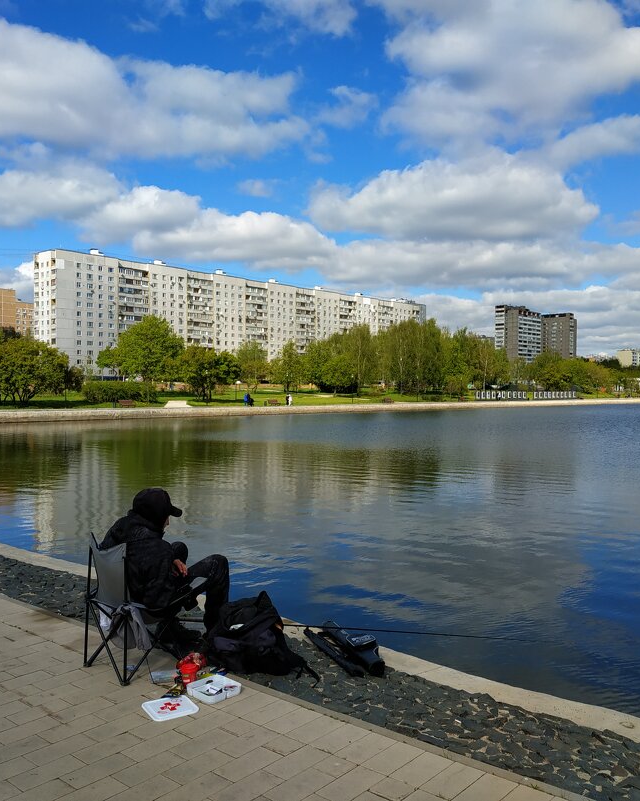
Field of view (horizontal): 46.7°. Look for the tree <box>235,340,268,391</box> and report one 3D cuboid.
[{"bbox_3d":[-12.122,-6.016,132.000,5.883,9.359,5.883,0,1,0],"label":"tree"}]

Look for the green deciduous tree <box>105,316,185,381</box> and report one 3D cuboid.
[{"bbox_3d":[-29.079,-7.825,121.927,13.200,12.686,12.500,0,1,0],"label":"green deciduous tree"}]

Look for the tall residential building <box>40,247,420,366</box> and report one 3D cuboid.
[{"bbox_3d":[-17.100,-25.376,282.973,14.000,38.000,186.000,0,1,42],"label":"tall residential building"}]

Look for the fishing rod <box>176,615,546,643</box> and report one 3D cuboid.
[{"bbox_3d":[0.255,1.546,5.000,2.390,0.025,0.025,3,1,2],"label":"fishing rod"}]

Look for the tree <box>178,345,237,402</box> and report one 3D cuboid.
[{"bbox_3d":[-15.739,-3.828,105.000,8.650,7.657,8.217,0,1,0],"label":"tree"}]

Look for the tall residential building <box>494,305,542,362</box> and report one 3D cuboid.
[{"bbox_3d":[132.800,-37.626,489.166,15.500,46.000,31.000,0,1,42],"label":"tall residential building"}]

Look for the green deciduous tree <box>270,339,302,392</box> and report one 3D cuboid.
[{"bbox_3d":[-6.153,-6.290,135.943,6.200,9.458,6.000,0,1,0],"label":"green deciduous tree"}]

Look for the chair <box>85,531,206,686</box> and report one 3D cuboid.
[{"bbox_3d":[-1.093,1.204,4.518,0.520,0.800,0.500,-1,1,-44],"label":"chair"}]

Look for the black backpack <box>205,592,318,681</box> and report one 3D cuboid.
[{"bbox_3d":[-0.382,1.373,4.463,0.500,0.410,0.400,0,1,24],"label":"black backpack"}]

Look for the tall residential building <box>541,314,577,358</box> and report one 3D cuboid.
[{"bbox_3d":[167.900,-38.042,533.264,31.000,46.000,14.500,0,1,42],"label":"tall residential building"}]

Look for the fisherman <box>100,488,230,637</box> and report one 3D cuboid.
[{"bbox_3d":[-0.930,1.073,4.663,0.770,1.060,0.560,-1,1,-43],"label":"fisherman"}]

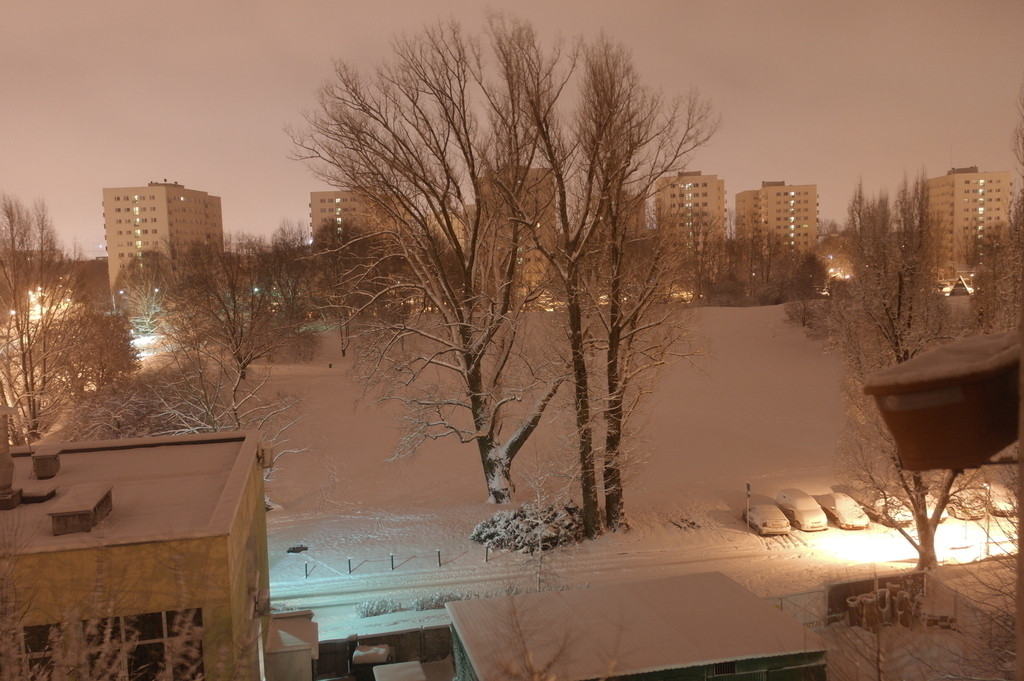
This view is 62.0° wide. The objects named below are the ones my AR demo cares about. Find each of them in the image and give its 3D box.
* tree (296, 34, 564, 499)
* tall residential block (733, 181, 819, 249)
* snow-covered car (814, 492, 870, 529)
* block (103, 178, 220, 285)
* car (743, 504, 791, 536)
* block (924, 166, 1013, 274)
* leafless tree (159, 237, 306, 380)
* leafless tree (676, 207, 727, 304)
[{"bbox_3d":[-5.435,-4.715,56.795,18.200,32.000,15.000,-2,5,0],"label":"tree"},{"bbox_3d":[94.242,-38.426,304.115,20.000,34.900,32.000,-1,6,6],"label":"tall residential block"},{"bbox_3d":[20.401,10.431,52.697,1.730,1.500,4.150,-2,6,-3],"label":"snow-covered car"},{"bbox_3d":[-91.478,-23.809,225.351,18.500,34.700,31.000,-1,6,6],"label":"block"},{"bbox_3d":[15.456,10.686,51.804,1.680,1.440,4.200,-2,6,-3],"label":"car"},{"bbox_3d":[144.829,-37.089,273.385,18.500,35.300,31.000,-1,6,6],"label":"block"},{"bbox_3d":[-37.384,-4.252,114.519,19.300,19.400,17.000,-2,5,0],"label":"leafless tree"},{"bbox_3d":[39.127,-17.370,177.257,10.800,19.800,10.000,-2,5,0],"label":"leafless tree"}]

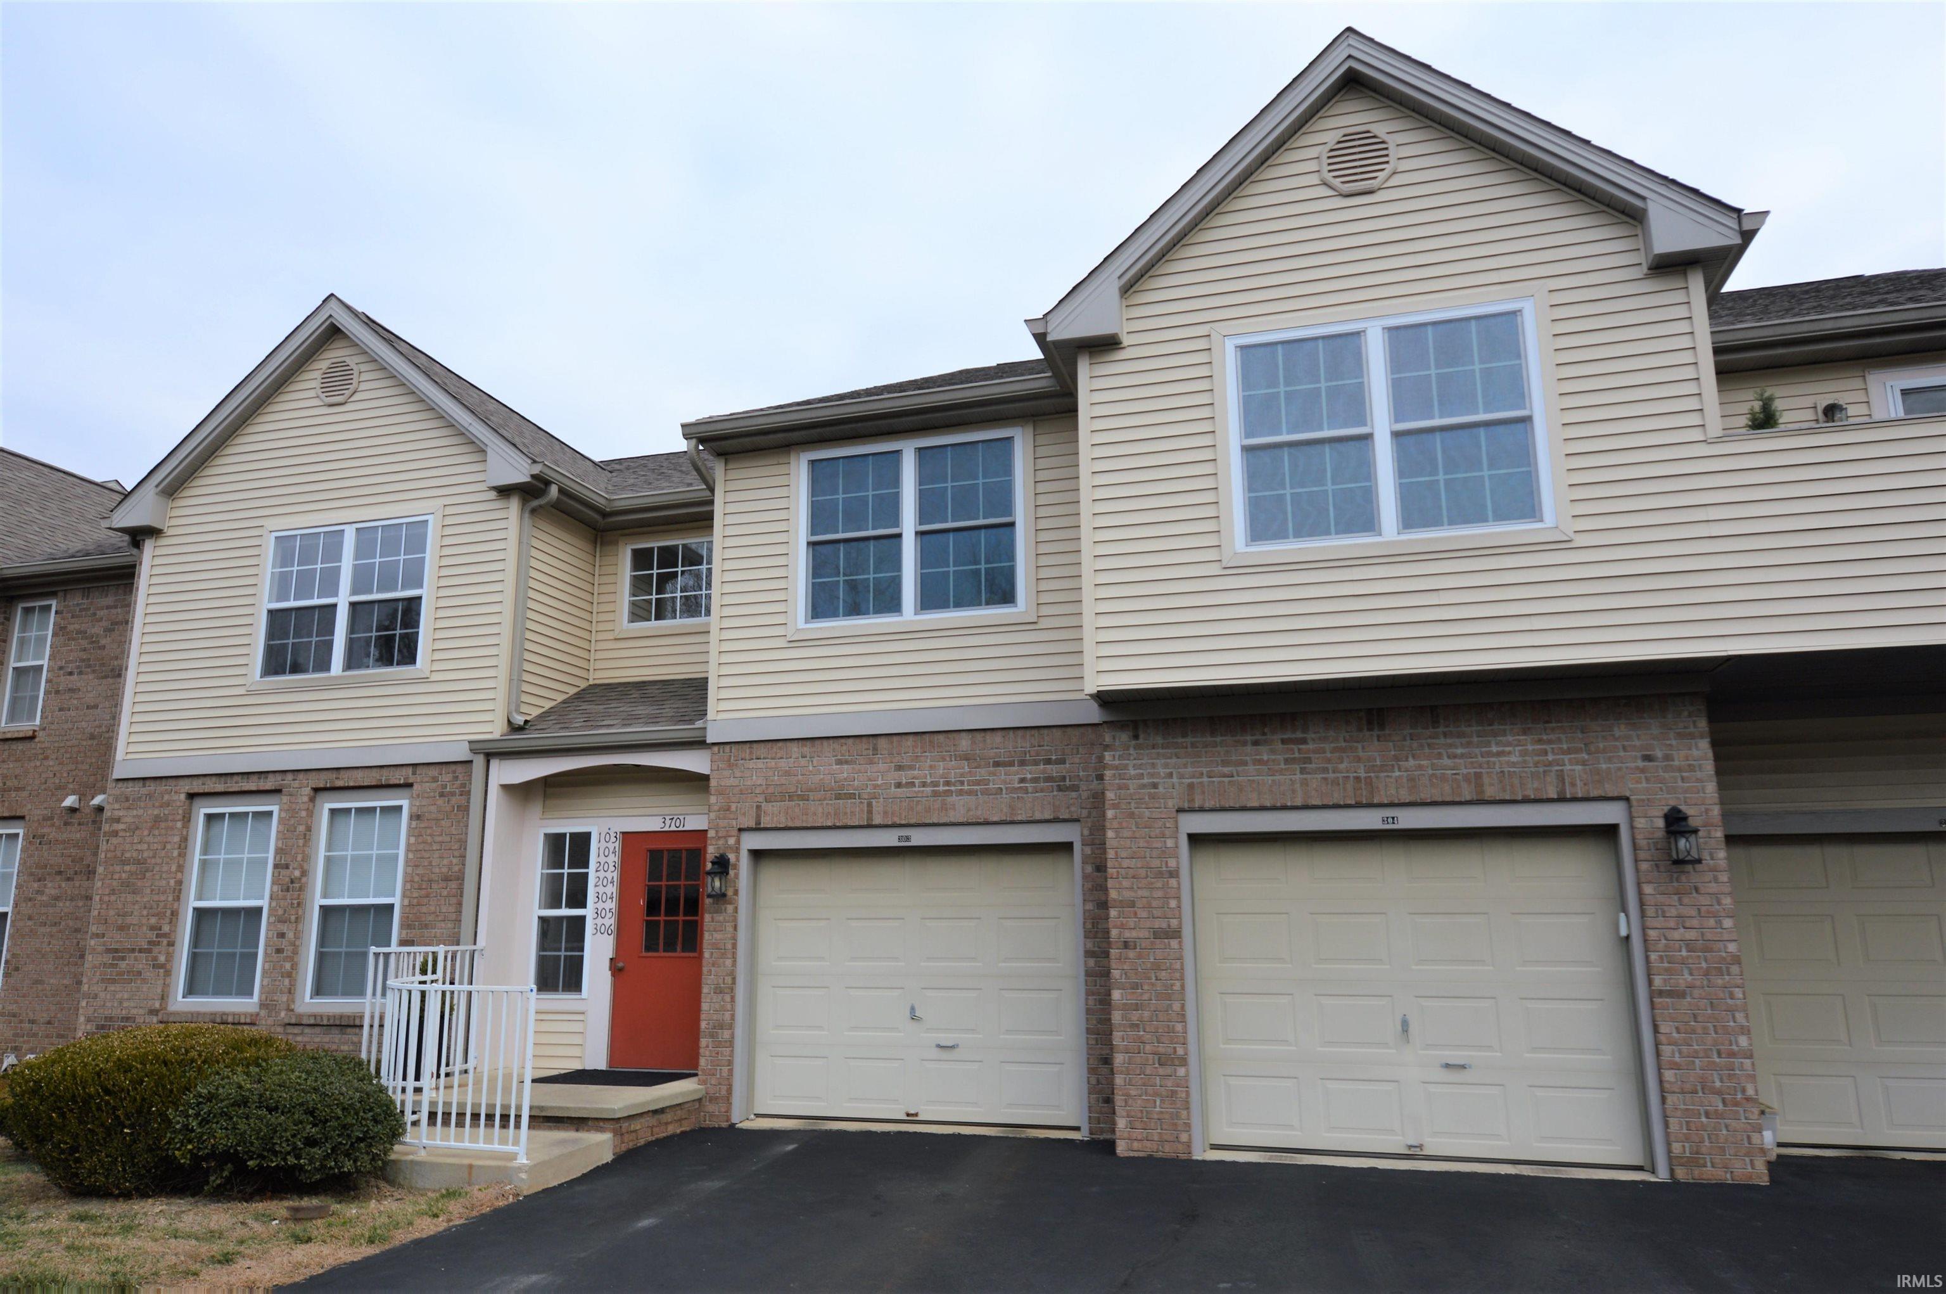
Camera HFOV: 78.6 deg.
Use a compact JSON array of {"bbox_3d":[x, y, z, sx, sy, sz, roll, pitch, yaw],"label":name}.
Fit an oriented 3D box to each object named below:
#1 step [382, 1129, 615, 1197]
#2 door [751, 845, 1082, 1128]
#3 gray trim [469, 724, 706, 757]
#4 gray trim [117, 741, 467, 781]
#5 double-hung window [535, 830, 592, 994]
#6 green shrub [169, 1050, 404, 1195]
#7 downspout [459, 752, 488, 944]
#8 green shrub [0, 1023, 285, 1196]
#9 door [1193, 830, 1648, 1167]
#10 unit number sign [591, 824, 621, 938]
[{"bbox_3d":[-3.258,3.448,8.018,1.270,0.190,0.940,-4,-12,17],"label":"step"},{"bbox_3d":[-0.449,2.613,9.315,2.700,2.090,0.060,-4,-11,16],"label":"door"},{"bbox_3d":[-3.361,0.845,10.375,2.390,0.165,0.140,-4,-12,17],"label":"gray trim"},{"bbox_3d":[-6.476,1.082,11.230,4.350,0.182,0.040,-4,-11,16],"label":"gray trim"},{"bbox_3d":[-3.574,2.309,10.390,0.564,1.424,0.090,-4,-12,17],"label":"double-hung window"},{"bbox_3d":[-4.545,3.121,7.945,1.300,0.850,1.280,-4,-12,17],"label":"green shrub"},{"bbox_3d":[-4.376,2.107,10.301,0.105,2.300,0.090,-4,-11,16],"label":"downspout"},{"bbox_3d":[-5.544,3.074,8.142,1.660,0.950,1.600,-4,-11,16],"label":"green shrub"},{"bbox_3d":[2.829,2.233,7.819,2.680,2.080,0.060,-4,-12,17],"label":"door"},{"bbox_3d":[-3.198,2.050,10.315,0.232,0.942,0.020,-4,-12,17],"label":"unit number sign"}]

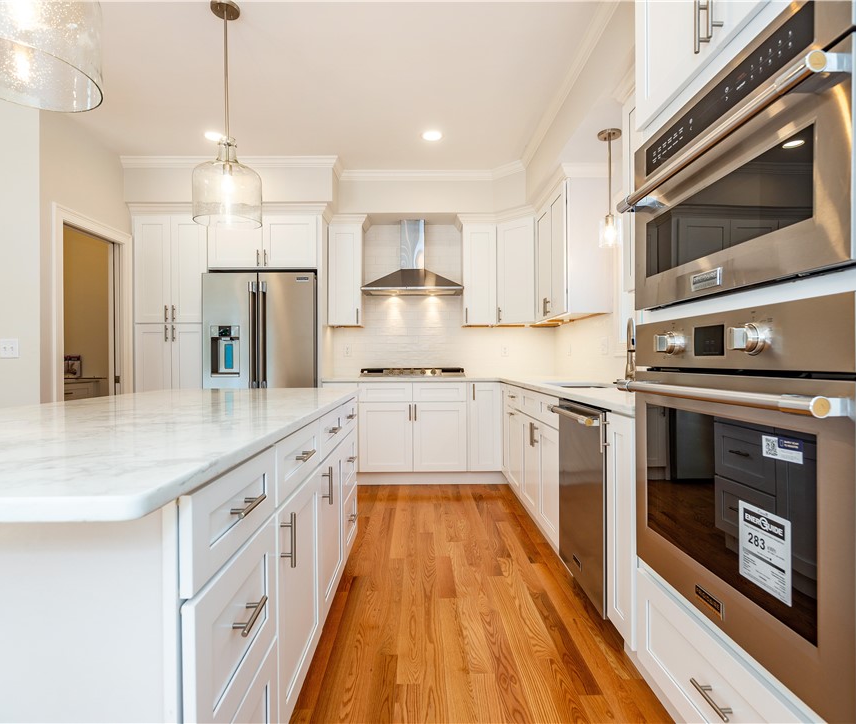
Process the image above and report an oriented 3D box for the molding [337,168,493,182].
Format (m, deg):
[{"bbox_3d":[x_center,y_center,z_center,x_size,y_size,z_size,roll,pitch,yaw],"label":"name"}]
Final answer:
[{"bbox_3d":[-0.105,-1.655,4.273,1.383,0.075,0.070,0,0,-1],"label":"molding"}]

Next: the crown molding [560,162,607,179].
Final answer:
[{"bbox_3d":[1.077,-1.301,3.292,0.351,0.074,0.065,0,0,-1],"label":"crown molding"}]

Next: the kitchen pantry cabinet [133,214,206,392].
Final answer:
[{"bbox_3d":[-2.139,-0.087,4.309,0.606,2.285,0.610,0,0,-1],"label":"kitchen pantry cabinet"}]

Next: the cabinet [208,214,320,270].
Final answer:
[{"bbox_3d":[-1.374,-0.998,4.316,0.929,0.467,0.610,0,0,-1],"label":"cabinet"}]

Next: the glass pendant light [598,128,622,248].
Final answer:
[{"bbox_3d":[1.060,-0.993,2.805,0.137,0.660,0.137,0,0,-1],"label":"glass pendant light"}]

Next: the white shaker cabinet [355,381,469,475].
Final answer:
[{"bbox_3d":[-0.126,0.545,4.335,0.914,0.765,0.610,0,0,-1],"label":"white shaker cabinet"}]

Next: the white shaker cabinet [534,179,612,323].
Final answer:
[{"bbox_3d":[1.097,-0.804,3.729,0.332,0.923,0.815,0,0,-1],"label":"white shaker cabinet"}]

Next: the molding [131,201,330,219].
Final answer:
[{"bbox_3d":[-1.680,-1.290,4.078,1.674,0.076,0.080,0,0,-1],"label":"molding"}]

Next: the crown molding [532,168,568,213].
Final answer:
[{"bbox_3d":[0.927,-1.301,3.684,0.064,0.074,0.855,0,0,-1],"label":"crown molding"}]

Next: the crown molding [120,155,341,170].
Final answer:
[{"bbox_3d":[-1.611,-1.634,3.944,1.750,0.073,0.062,0,0,-1],"label":"crown molding"}]

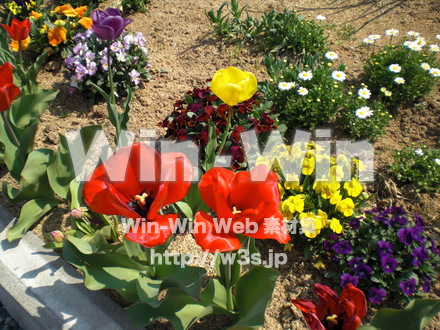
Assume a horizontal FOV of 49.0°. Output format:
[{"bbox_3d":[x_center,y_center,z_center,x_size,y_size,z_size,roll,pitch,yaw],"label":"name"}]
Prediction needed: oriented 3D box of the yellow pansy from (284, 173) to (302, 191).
[{"bbox_3d":[0.121,0.027,0.800,0.029,0.029,0.018,0,17,0],"label":"yellow pansy"}]

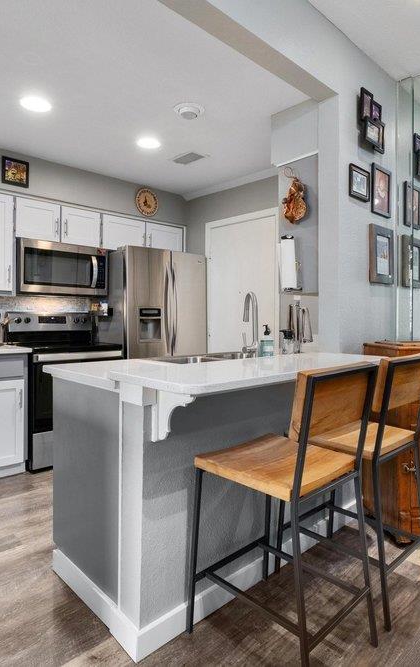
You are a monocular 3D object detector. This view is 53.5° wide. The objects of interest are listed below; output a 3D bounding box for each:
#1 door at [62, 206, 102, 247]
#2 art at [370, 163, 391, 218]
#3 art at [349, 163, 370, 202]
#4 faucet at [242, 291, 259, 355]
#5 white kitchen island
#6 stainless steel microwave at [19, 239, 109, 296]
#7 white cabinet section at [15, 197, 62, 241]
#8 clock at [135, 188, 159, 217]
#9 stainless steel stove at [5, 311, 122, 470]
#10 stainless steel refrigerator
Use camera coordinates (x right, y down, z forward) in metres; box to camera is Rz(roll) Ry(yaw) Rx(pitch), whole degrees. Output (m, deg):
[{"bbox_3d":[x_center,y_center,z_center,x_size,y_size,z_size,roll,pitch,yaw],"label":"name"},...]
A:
[{"bbox_3d":[-1.147,-0.946,3.726,0.363,0.322,0.027,-1,2,-42],"label":"door"},{"bbox_3d":[1.107,-0.907,2.679,0.238,0.300,0.022,-1,2,-42],"label":"art"},{"bbox_3d":[0.849,-0.849,2.350,0.215,0.180,0.020,-1,2,-42],"label":"art"},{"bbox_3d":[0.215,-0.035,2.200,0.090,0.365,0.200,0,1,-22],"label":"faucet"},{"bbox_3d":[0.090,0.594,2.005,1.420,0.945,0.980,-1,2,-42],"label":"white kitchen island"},{"bbox_3d":[-1.321,-0.538,3.594,0.760,0.410,0.400,-1,2,-42],"label":"stainless steel microwave"},{"bbox_3d":[-1.428,-0.938,3.471,0.359,0.322,0.027,-1,2,-42],"label":"white cabinet section"},{"bbox_3d":[-0.608,-1.272,4.053,0.280,0.285,0.030,-1,2,-42],"label":"clock"},{"bbox_3d":[-1.239,0.422,3.586,0.756,1.195,0.700,-1,2,-42],"label":"stainless steel stove"},{"bbox_3d":[-0.601,0.121,4.084,0.906,1.768,0.790,-1,2,-42],"label":"stainless steel refrigerator"}]

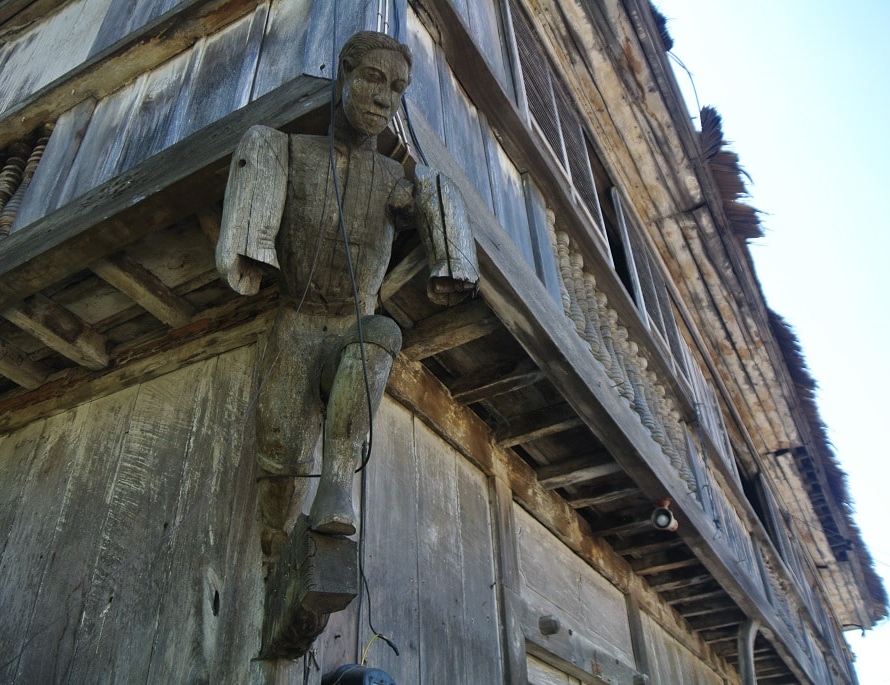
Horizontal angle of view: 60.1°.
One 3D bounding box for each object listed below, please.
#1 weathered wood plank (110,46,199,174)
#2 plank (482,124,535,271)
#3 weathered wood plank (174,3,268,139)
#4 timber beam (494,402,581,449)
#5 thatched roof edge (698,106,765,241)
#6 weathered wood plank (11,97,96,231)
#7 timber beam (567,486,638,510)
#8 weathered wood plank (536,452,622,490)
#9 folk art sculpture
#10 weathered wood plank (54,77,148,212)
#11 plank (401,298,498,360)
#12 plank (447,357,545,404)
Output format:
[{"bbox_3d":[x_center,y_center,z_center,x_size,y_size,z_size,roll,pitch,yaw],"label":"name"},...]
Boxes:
[{"bbox_3d":[-0.988,-0.817,2.653,0.268,0.578,0.035,-20,-41,22],"label":"weathered wood plank"},{"bbox_3d":[0.255,-0.568,3.087,0.035,0.560,0.404,-20,-41,22],"label":"plank"},{"bbox_3d":[-0.658,-0.837,2.364,0.285,0.573,0.042,-20,-41,22],"label":"weathered wood plank"},{"bbox_3d":[0.428,0.369,3.470,0.408,0.105,0.070,-20,-41,22],"label":"timber beam"},{"bbox_3d":[2.098,-1.227,5.702,0.249,0.216,1.295,-20,-41,22],"label":"thatched roof edge"},{"bbox_3d":[-1.327,-0.618,2.683,0.207,0.639,0.042,-20,-41,22],"label":"weathered wood plank"},{"bbox_3d":[0.822,0.787,4.011,0.399,0.073,0.082,-20,-41,22],"label":"timber beam"},{"bbox_3d":[0.666,0.624,3.802,0.408,0.087,0.108,-20,-41,22],"label":"weathered wood plank"},{"bbox_3d":[-0.236,-0.066,1.730,0.556,1.411,0.531,8,-24,-14],"label":"folk art sculpture"},{"bbox_3d":[-1.232,-0.734,2.764,0.275,0.595,0.035,-20,-41,22],"label":"weathered wood plank"},{"bbox_3d":[0.026,-0.059,2.788,0.373,0.141,0.075,-20,-41,22],"label":"plank"},{"bbox_3d":[0.218,0.131,3.029,0.373,0.124,0.075,-20,-41,22],"label":"plank"}]

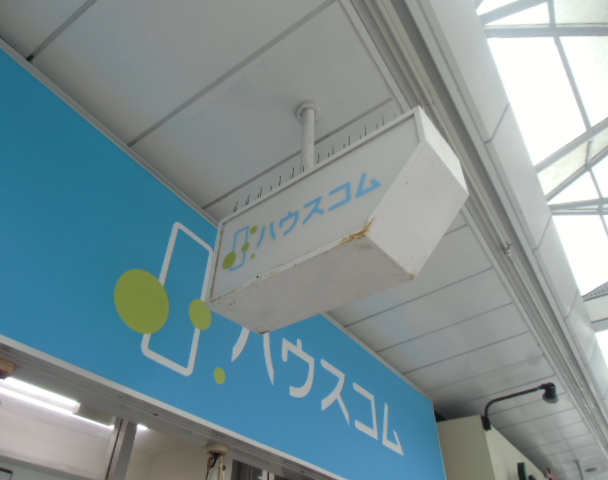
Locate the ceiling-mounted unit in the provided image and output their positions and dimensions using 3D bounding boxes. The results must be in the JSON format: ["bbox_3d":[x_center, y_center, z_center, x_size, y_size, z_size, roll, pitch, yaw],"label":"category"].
[{"bbox_3d":[0.103,-0.022,1.732,1.000,0.438,0.315,-25,-45,31],"label":"ceiling-mounted unit"}]

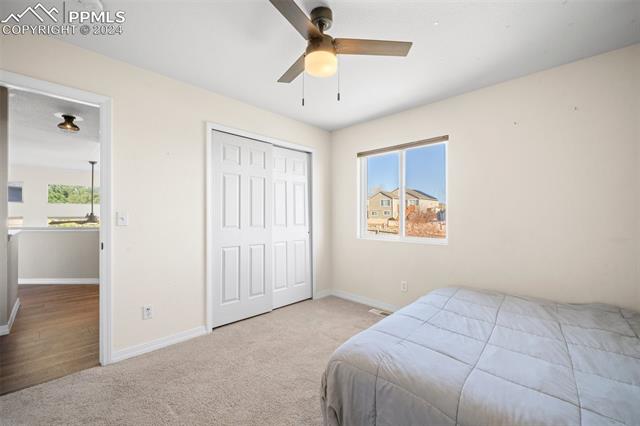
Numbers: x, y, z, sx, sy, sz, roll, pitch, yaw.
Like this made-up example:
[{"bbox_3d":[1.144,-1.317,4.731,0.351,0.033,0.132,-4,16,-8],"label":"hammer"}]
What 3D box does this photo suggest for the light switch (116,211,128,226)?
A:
[{"bbox_3d":[-1.603,0.050,2.163,0.012,0.118,0.074,0,0,44],"label":"light switch"}]

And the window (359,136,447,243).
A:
[{"bbox_3d":[0.952,-0.236,3.251,1.179,1.175,0.100,0,0,44],"label":"window"}]

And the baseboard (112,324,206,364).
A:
[{"bbox_3d":[-1.388,1.162,2.378,0.015,0.090,0.750,0,0,44],"label":"baseboard"}]

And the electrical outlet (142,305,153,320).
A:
[{"bbox_3d":[-1.478,0.858,2.289,0.012,0.118,0.072,0,0,44],"label":"electrical outlet"}]

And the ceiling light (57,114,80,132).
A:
[{"bbox_3d":[-3.267,-1.167,3.470,0.220,0.160,0.220,0,0,44],"label":"ceiling light"}]

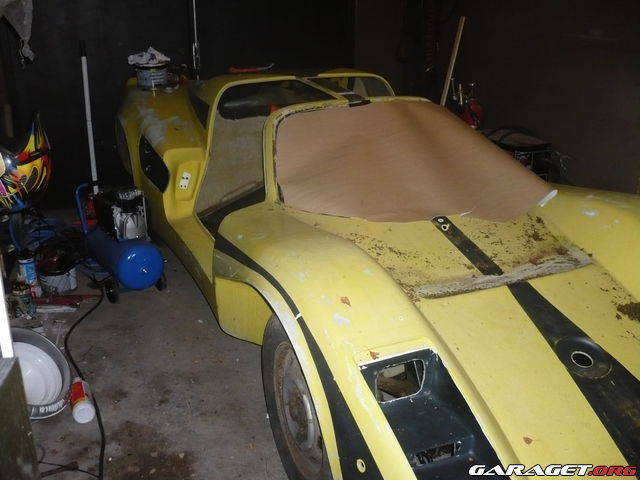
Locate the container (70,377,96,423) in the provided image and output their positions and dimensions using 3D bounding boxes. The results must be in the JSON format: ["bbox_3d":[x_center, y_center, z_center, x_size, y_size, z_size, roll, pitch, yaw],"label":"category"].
[{"bbox_3d":[-0.940,0.621,2.552,0.084,0.084,0.240,-7,18,-22],"label":"container"}]

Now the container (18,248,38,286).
[{"bbox_3d":[-1.734,0.166,3.841,0.090,0.200,0.090,-6,18,-19],"label":"container"}]

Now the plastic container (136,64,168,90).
[{"bbox_3d":[-1.113,-1.076,4.300,0.200,0.160,0.200,-8,19,-24],"label":"plastic container"}]

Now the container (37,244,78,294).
[{"bbox_3d":[-1.533,0.178,3.767,0.215,0.220,0.215,-6,18,-19],"label":"container"}]

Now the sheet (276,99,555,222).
[{"bbox_3d":[0.338,-0.310,2.606,1.070,0.137,0.815,-8,50,-24],"label":"sheet"}]

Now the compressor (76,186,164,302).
[{"bbox_3d":[-1.182,-0.007,3.790,0.290,0.560,0.640,-12,21,-34],"label":"compressor"}]

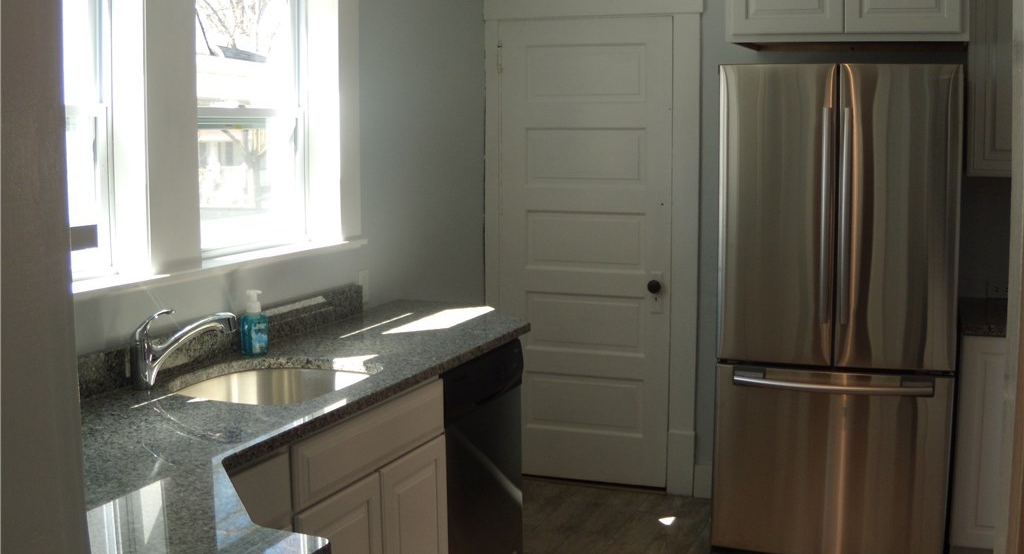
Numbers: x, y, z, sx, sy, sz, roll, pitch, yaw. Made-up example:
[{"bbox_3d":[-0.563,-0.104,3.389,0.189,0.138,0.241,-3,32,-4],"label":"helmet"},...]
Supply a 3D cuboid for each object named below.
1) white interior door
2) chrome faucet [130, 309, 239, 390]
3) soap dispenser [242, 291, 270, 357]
[{"bbox_3d":[0.313,-0.093,4.683,0.765,2.026,0.045,2,8,18],"label":"white interior door"},{"bbox_3d":[-0.834,0.182,2.709,0.260,0.196,0.055,0,7,5],"label":"chrome faucet"},{"bbox_3d":[-0.755,0.133,3.135,0.050,0.183,0.070,5,9,35],"label":"soap dispenser"}]

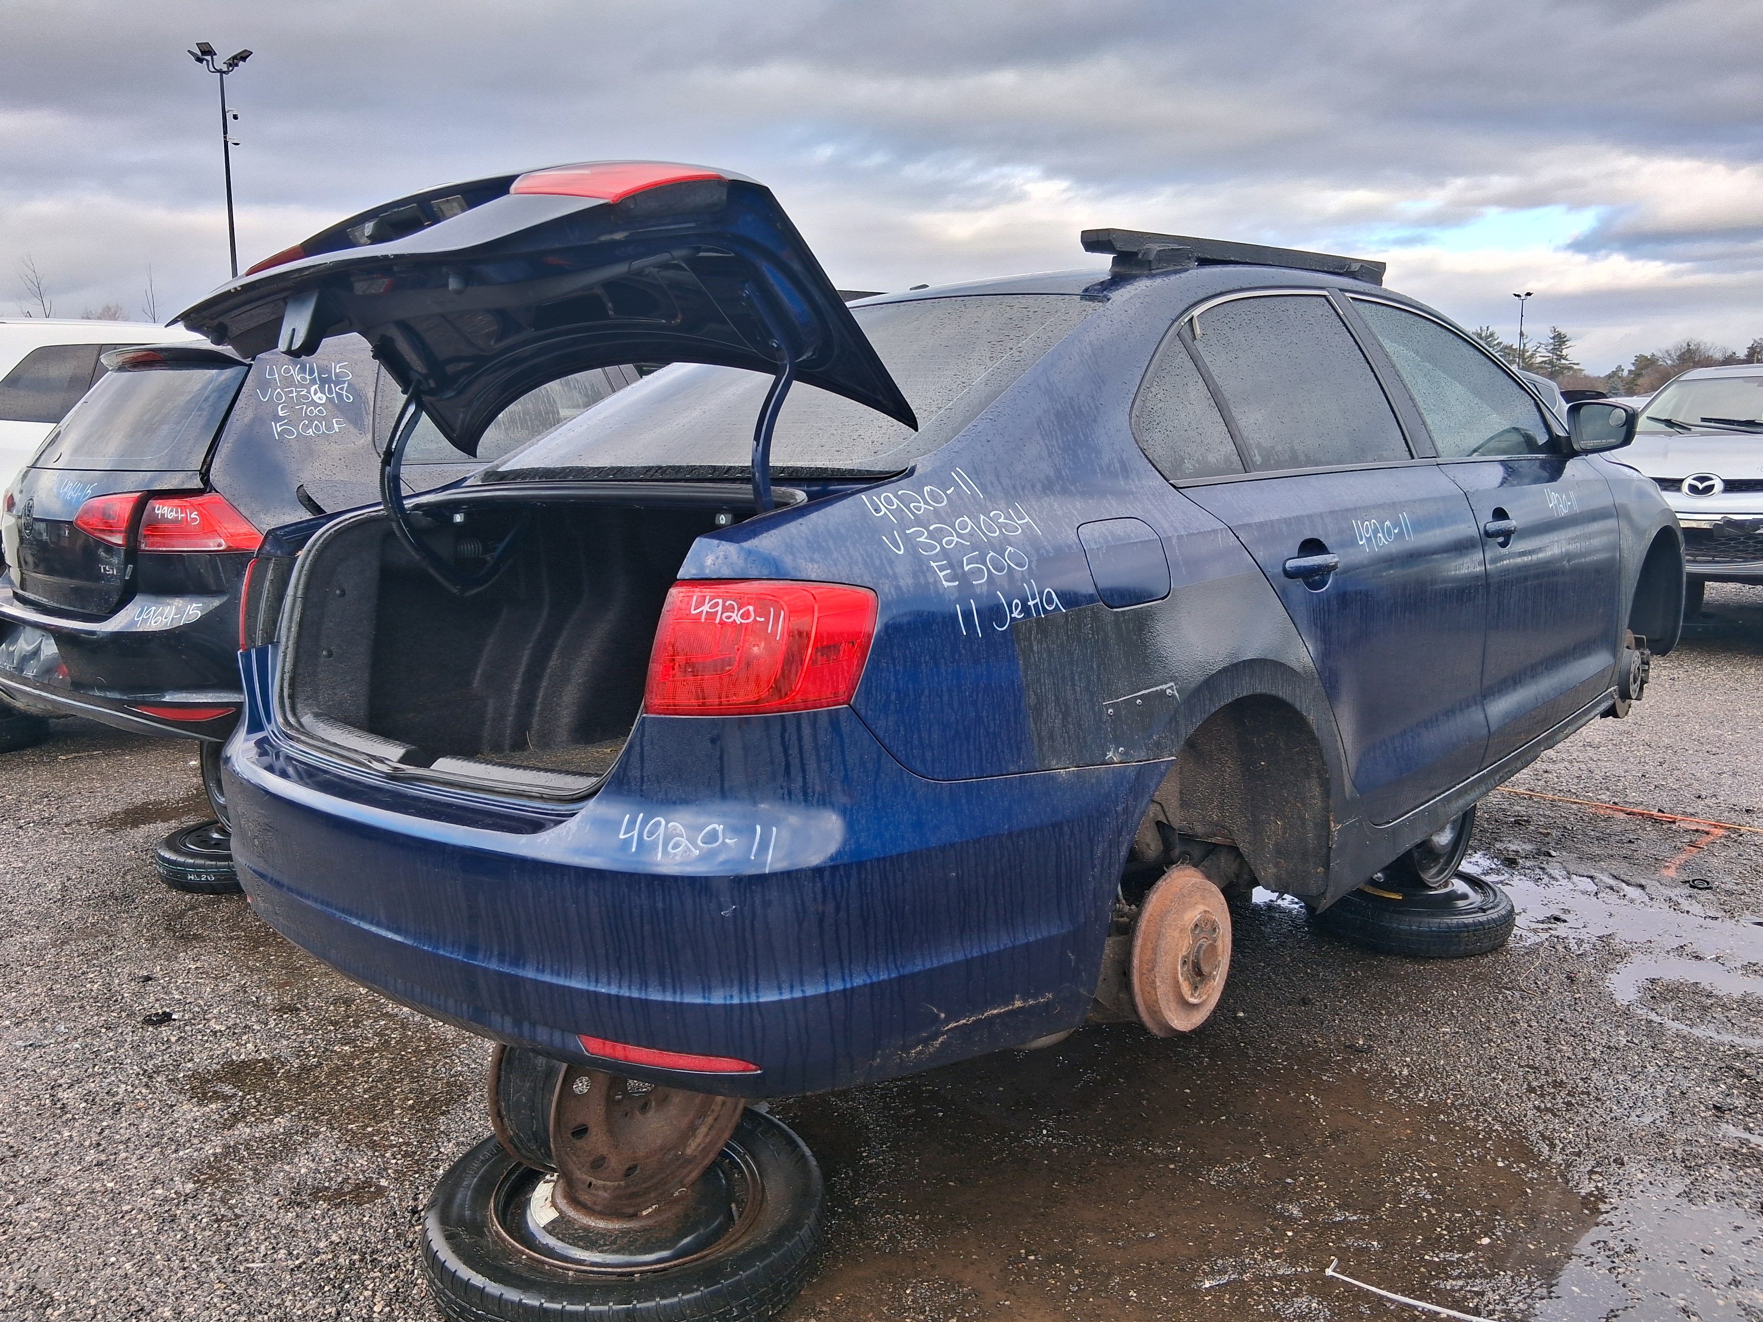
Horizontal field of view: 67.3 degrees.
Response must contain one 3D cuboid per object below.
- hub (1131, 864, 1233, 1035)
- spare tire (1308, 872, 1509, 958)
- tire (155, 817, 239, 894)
[{"bbox_3d":[0.542,0.510,2.286,0.080,0.285,0.285,5,13,43],"label":"hub"},{"bbox_3d":[1.535,0.725,3.860,0.565,0.120,0.565,0,8,0],"label":"spare tire"},{"bbox_3d":[-2.090,0.632,4.390,0.575,0.130,0.575,7,11,42],"label":"tire"}]

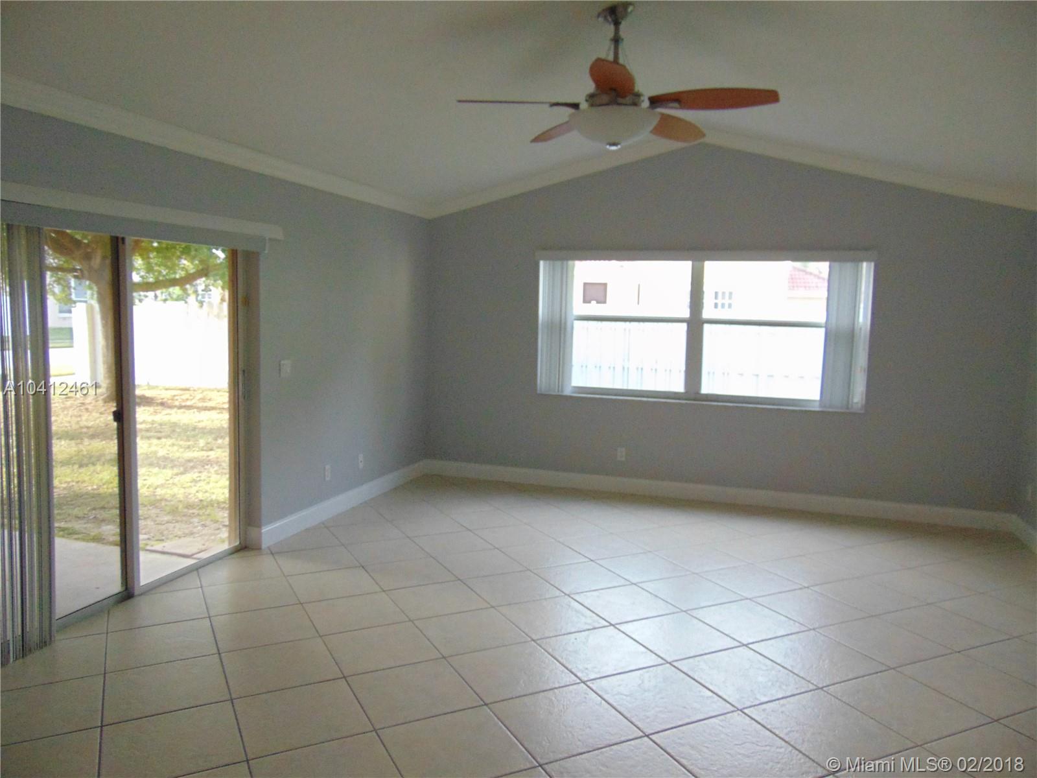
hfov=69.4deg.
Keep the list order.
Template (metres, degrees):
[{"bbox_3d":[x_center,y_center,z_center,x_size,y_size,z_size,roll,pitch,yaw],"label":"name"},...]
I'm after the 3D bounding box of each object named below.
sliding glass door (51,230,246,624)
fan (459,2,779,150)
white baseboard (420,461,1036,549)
[{"bbox_3d":[-2.037,0.119,4.108,0.110,1.980,1.580,3,6,17],"label":"sliding glass door"},{"bbox_3d":[0.428,-1.397,3.370,1.400,0.640,1.360,2,5,9],"label":"fan"},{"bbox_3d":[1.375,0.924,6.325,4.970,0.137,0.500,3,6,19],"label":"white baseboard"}]

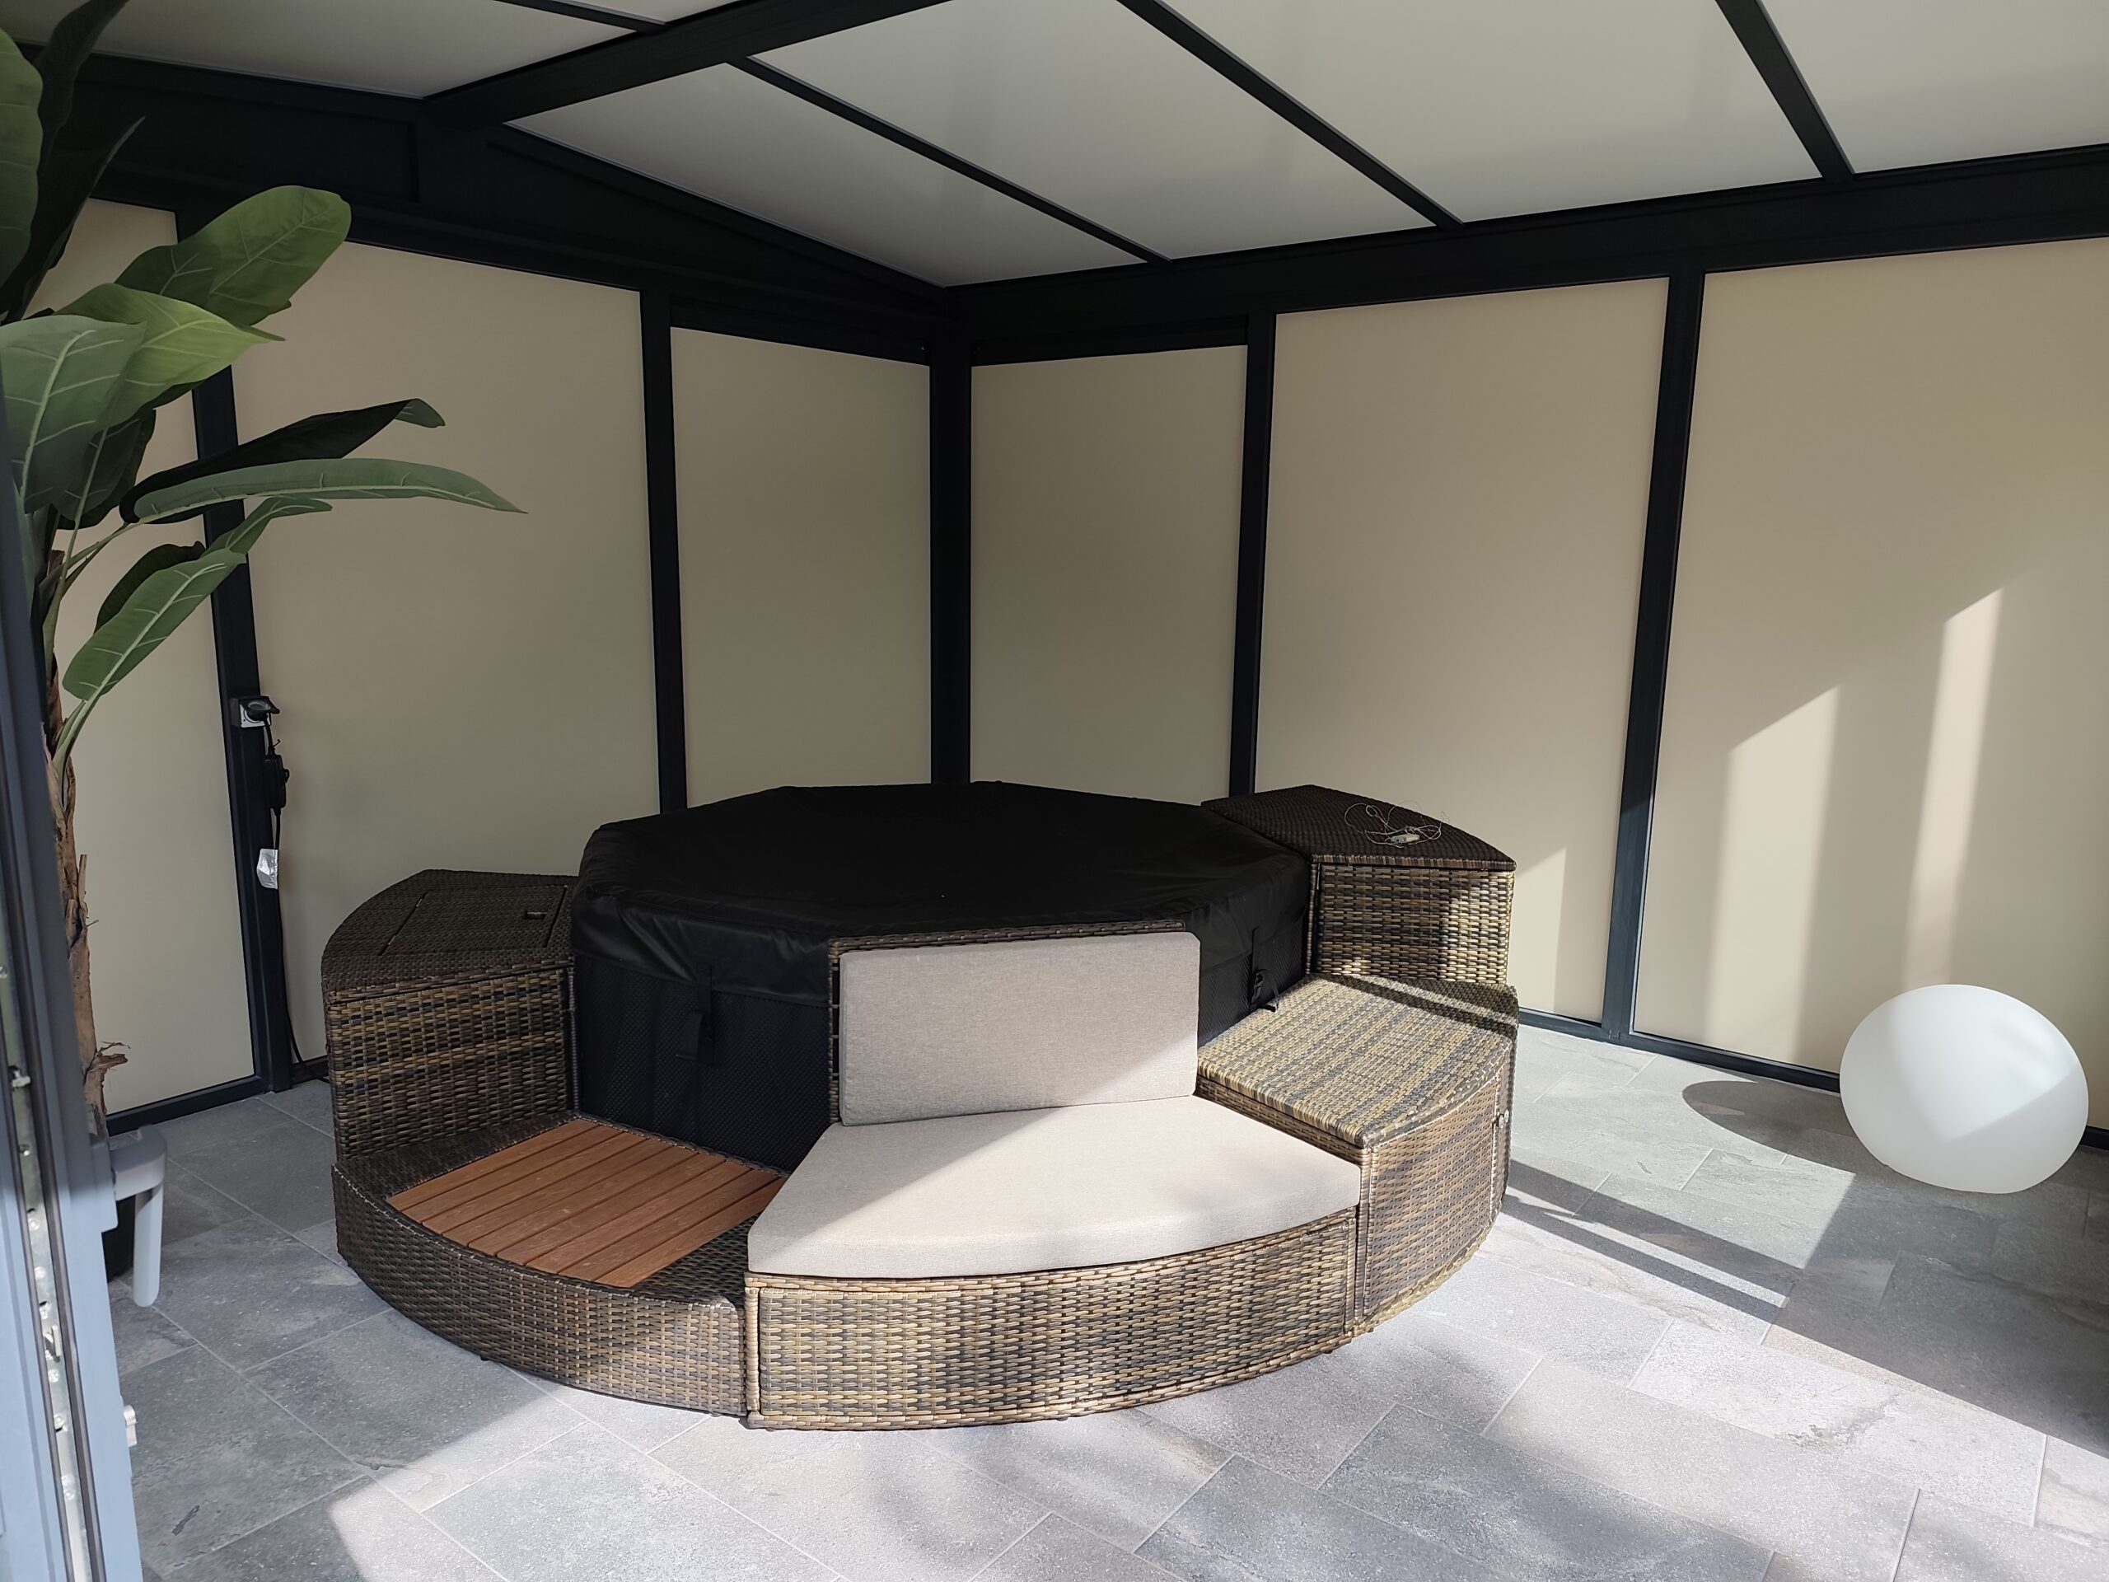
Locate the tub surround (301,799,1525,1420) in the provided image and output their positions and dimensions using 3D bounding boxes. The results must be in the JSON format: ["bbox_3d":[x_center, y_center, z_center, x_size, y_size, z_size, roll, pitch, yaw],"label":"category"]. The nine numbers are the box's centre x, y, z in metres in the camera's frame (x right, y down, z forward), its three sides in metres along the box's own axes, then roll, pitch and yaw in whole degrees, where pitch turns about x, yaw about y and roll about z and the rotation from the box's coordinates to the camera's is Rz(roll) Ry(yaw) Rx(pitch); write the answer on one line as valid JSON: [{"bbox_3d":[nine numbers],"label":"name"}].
[{"bbox_3d":[-0.238,0.522,3.512,3.000,0.720,2.400,-2,10,-15],"label":"tub surround"}]

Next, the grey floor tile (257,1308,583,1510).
[{"bbox_3d":[-1.124,1.066,2.449,0.600,0.015,0.300,8,12,37],"label":"grey floor tile"}]

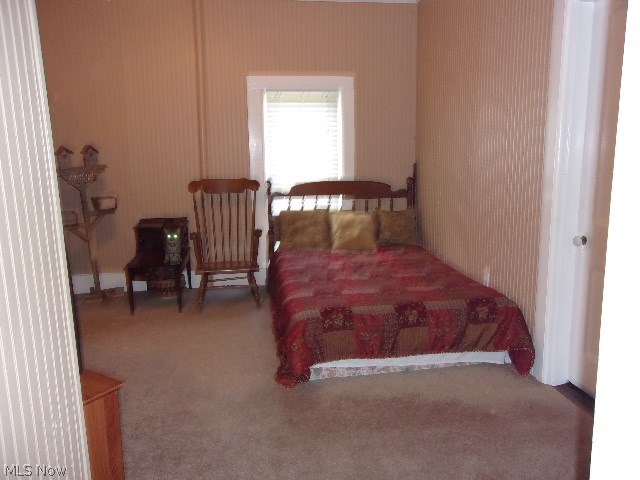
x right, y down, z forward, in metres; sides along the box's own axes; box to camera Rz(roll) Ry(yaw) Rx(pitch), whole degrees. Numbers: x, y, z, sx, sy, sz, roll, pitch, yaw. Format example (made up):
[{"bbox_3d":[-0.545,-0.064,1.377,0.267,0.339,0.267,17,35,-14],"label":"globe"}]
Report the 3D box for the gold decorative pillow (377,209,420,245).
[{"bbox_3d":[0.789,-0.133,5.042,0.435,0.397,0.142,-2,-2,-6],"label":"gold decorative pillow"}]

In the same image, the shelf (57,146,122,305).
[{"bbox_3d":[-2.144,-0.144,4.726,0.539,1.469,0.321,-7,12,-30],"label":"shelf"}]

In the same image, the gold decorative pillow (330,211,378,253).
[{"bbox_3d":[0.336,-0.091,4.883,0.449,0.425,0.151,-2,-8,-6],"label":"gold decorative pillow"}]

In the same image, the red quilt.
[{"bbox_3d":[0.417,0.459,3.985,1.493,0.435,2.154,-2,10,-6],"label":"red quilt"}]

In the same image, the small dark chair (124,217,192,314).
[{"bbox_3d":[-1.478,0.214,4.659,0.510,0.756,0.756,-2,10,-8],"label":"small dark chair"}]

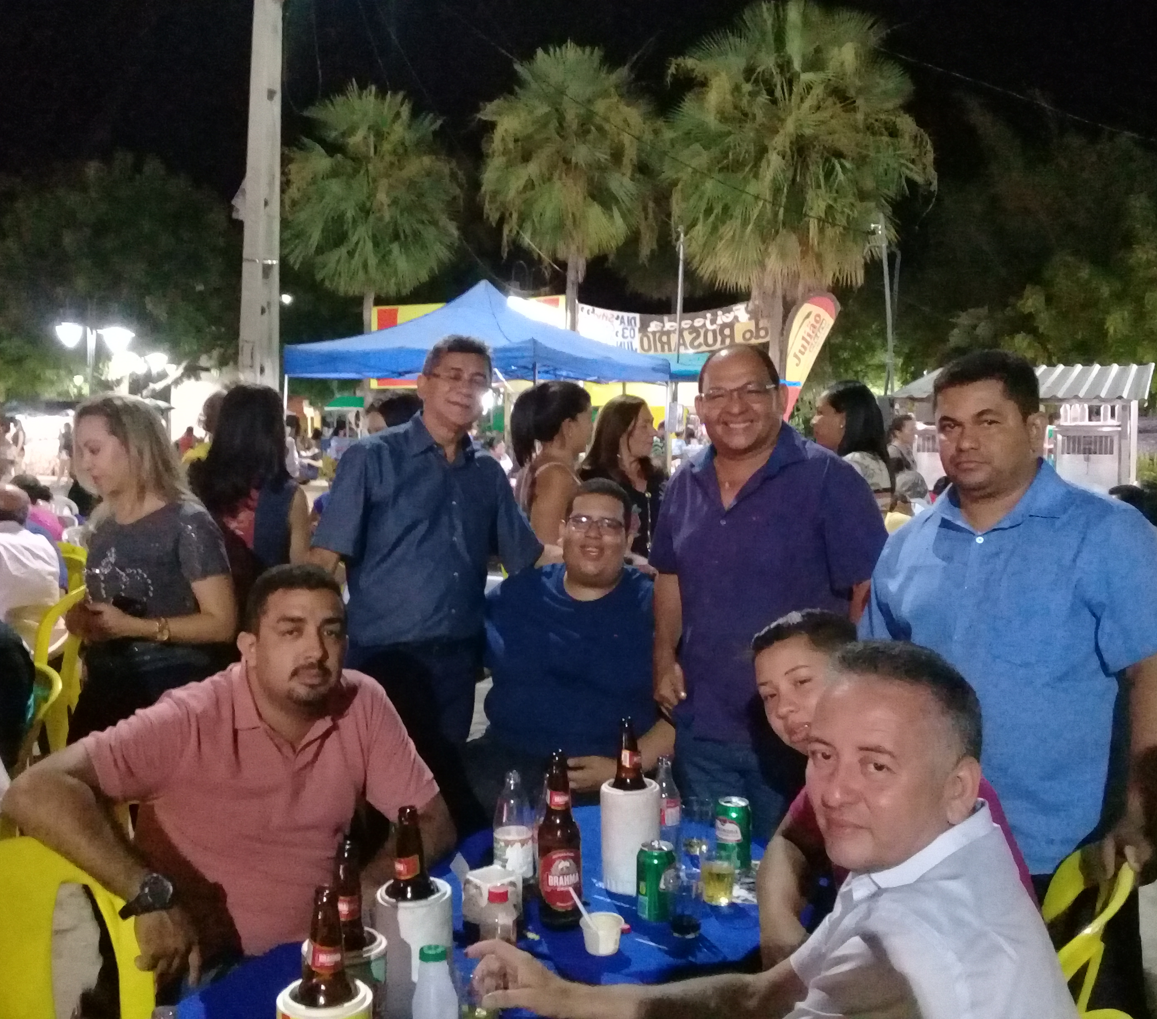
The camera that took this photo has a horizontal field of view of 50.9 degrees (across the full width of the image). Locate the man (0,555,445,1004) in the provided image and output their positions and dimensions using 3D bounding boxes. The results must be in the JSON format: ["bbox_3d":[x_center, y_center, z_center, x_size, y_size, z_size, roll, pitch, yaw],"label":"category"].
[{"bbox_3d":[-0.530,0.755,2.053,0.720,1.320,0.740,-2,4,-30],"label":"man"}]

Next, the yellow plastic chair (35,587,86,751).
[{"bbox_3d":[-2.080,0.747,4.918,0.520,0.870,0.460,4,6,40],"label":"yellow plastic chair"}]

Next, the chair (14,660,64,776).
[{"bbox_3d":[-1.810,0.849,3.522,0.520,0.860,0.460,1,4,16],"label":"chair"}]

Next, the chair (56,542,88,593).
[{"bbox_3d":[-3.050,0.597,6.962,0.520,0.860,0.460,2,5,28],"label":"chair"}]

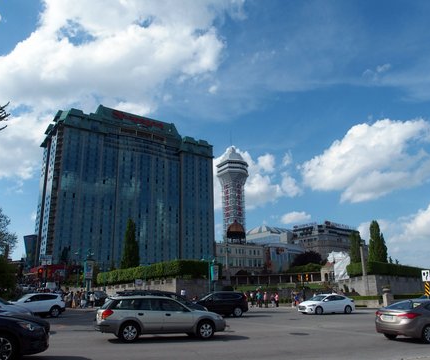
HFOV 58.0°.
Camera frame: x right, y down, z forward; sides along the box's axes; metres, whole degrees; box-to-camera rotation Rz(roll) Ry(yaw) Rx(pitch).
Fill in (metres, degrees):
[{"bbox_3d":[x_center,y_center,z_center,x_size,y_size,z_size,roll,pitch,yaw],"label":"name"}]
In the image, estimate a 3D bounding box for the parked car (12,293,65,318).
[{"bbox_3d":[-12.660,8.630,26.746,1.845,1.680,4.570,-15,-21,40],"label":"parked car"}]

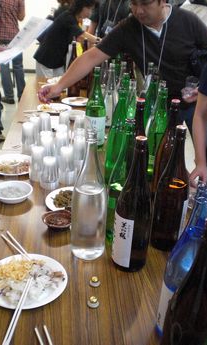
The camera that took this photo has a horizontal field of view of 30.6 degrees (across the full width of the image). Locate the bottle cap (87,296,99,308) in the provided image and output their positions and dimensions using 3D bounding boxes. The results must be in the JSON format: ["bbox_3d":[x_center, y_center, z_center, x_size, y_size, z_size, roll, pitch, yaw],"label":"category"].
[{"bbox_3d":[-0.025,0.335,0.978,0.031,0.018,0.031,3,25,-1],"label":"bottle cap"}]

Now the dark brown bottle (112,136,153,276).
[{"bbox_3d":[0.089,0.089,1.071,0.105,0.398,0.105,3,25,-1],"label":"dark brown bottle"}]

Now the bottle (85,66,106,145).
[{"bbox_3d":[-0.037,-0.344,1.981,0.105,0.397,0.105,3,25,0],"label":"bottle"}]

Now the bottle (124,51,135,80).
[{"bbox_3d":[0.140,-0.571,2.484,0.105,0.397,0.105,3,25,0],"label":"bottle"}]

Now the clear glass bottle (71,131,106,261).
[{"bbox_3d":[-0.040,0.062,1.115,0.105,0.397,0.105,3,25,0],"label":"clear glass bottle"}]

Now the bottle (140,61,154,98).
[{"bbox_3d":[0.258,-0.428,2.191,0.105,0.397,0.105,3,25,0],"label":"bottle"}]

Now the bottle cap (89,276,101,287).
[{"bbox_3d":[-0.022,0.303,1.056,0.032,0.017,0.032,2,26,-1],"label":"bottle cap"}]

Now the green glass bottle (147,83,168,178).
[{"bbox_3d":[0.237,-0.163,1.626,0.105,0.397,0.105,3,25,0],"label":"green glass bottle"}]

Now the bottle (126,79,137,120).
[{"bbox_3d":[0.120,-0.213,1.719,0.105,0.397,0.105,3,25,0],"label":"bottle"}]

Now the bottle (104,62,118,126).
[{"bbox_3d":[0.046,-0.464,2.286,0.100,0.377,0.100,3,25,0],"label":"bottle"}]

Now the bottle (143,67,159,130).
[{"bbox_3d":[0.257,-0.355,2.013,0.105,0.397,0.105,3,26,0],"label":"bottle"}]

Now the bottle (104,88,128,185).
[{"bbox_3d":[0.071,-0.146,1.584,0.105,0.394,0.105,4,25,2],"label":"bottle"}]

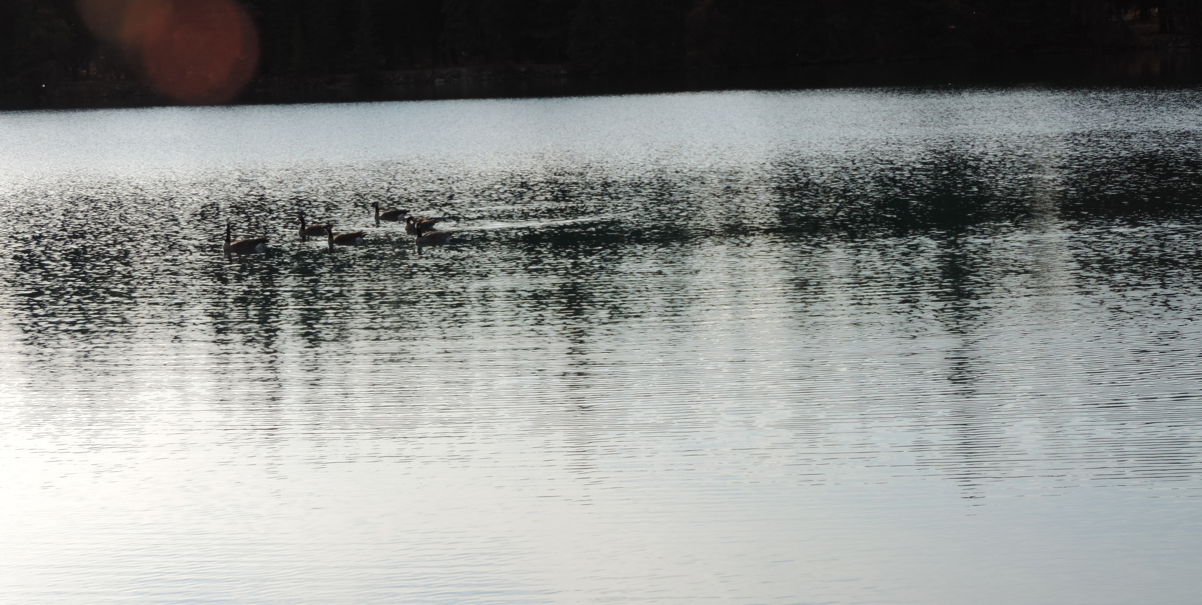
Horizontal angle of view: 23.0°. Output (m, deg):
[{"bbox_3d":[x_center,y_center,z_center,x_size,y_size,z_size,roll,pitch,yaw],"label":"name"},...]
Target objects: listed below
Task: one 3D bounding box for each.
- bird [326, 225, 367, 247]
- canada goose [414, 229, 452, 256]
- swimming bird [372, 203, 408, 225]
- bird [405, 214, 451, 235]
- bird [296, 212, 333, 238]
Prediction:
[{"bbox_3d":[-4.086,-1.071,47.118,0.660,0.380,0.270,-2,5,10],"label":"bird"},{"bbox_3d":[-2.587,-1.056,45.921,0.640,0.410,0.270,-3,5,0],"label":"canada goose"},{"bbox_3d":[-3.839,-1.664,53.872,0.670,0.400,0.270,-2,5,10],"label":"swimming bird"},{"bbox_3d":[-2.949,-1.269,49.060,0.620,0.340,0.270,-5,6,-30],"label":"bird"},{"bbox_3d":[-4.831,-1.298,49.849,0.640,0.440,0.270,-2,5,5],"label":"bird"}]

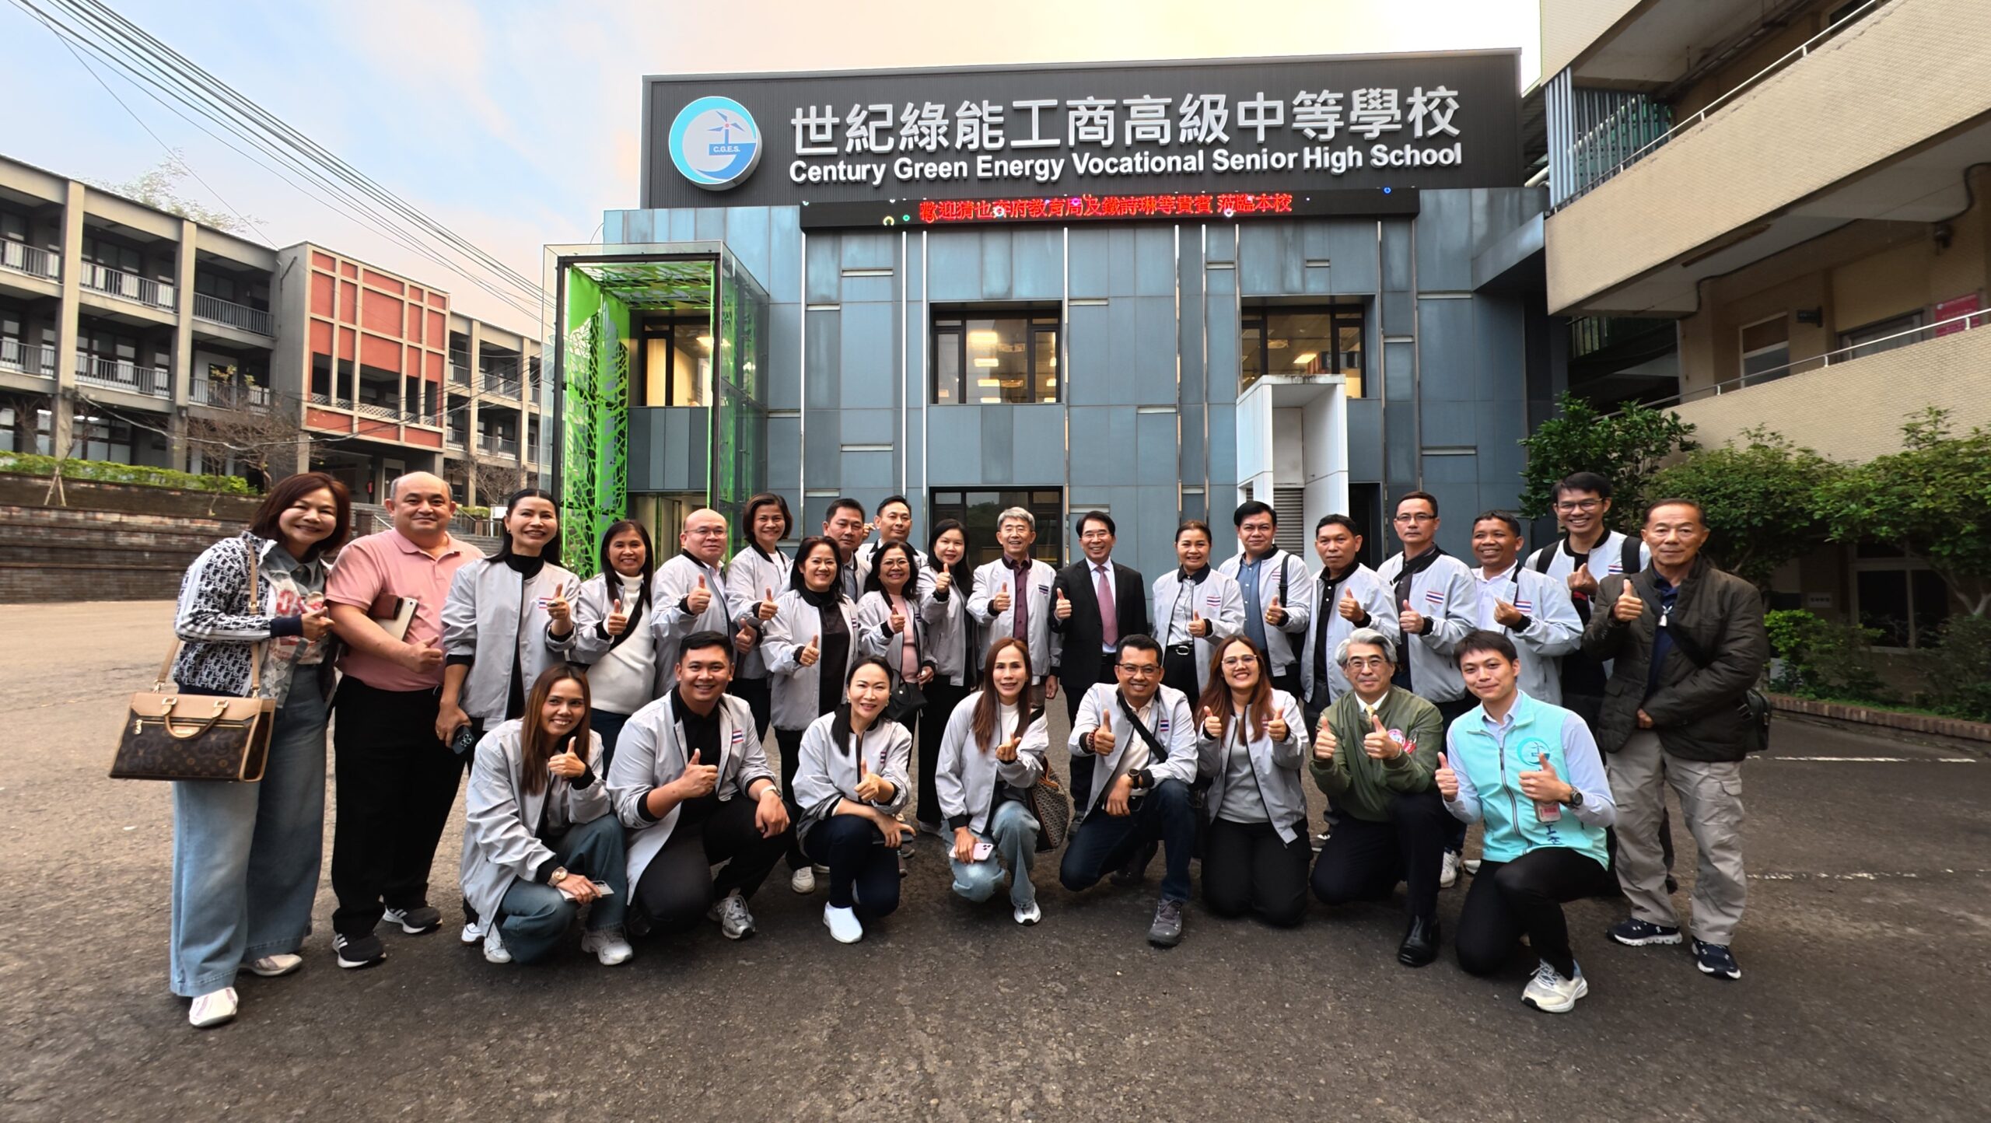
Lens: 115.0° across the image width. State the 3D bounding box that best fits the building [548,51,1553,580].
[{"bbox_3d":[1.500,-4.067,15.730,19.200,11.700,9.600,0,-2,2],"label":"building"}]

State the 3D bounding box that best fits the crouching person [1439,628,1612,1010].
[{"bbox_3d":[1.855,0.815,2.239,0.550,1.130,0.680,-1,-2,38],"label":"crouching person"}]

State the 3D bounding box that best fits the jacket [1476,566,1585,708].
[{"bbox_3d":[2.340,0.323,2.800,0.360,0.630,0.470,1,-2,-38],"label":"jacket"}]

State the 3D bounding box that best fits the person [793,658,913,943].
[{"bbox_3d":[-0.585,0.880,2.550,0.470,1.030,0.640,0,-2,-16],"label":"person"}]

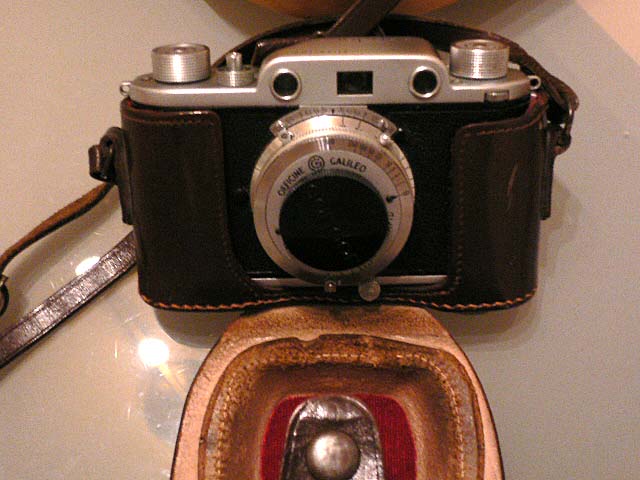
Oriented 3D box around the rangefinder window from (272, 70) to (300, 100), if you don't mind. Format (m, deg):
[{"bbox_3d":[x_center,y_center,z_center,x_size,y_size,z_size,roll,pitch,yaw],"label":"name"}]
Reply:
[{"bbox_3d":[-0.010,-0.048,0.290,0.009,0.010,0.004,0,22,3],"label":"rangefinder window"}]

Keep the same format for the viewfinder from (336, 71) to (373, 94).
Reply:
[{"bbox_3d":[0.011,-0.048,0.290,0.012,0.008,0.004,0,22,3],"label":"viewfinder"}]

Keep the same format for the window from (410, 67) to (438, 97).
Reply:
[{"bbox_3d":[0.032,-0.048,0.288,0.009,0.010,0.004,0,22,3],"label":"window"}]

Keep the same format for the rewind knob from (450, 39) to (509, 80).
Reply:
[{"bbox_3d":[0.051,-0.057,0.300,0.019,0.010,0.019,0,22,3],"label":"rewind knob"}]

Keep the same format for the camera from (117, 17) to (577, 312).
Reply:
[{"bbox_3d":[0.005,-0.019,0.305,0.142,0.085,0.057,0,22,3],"label":"camera"}]

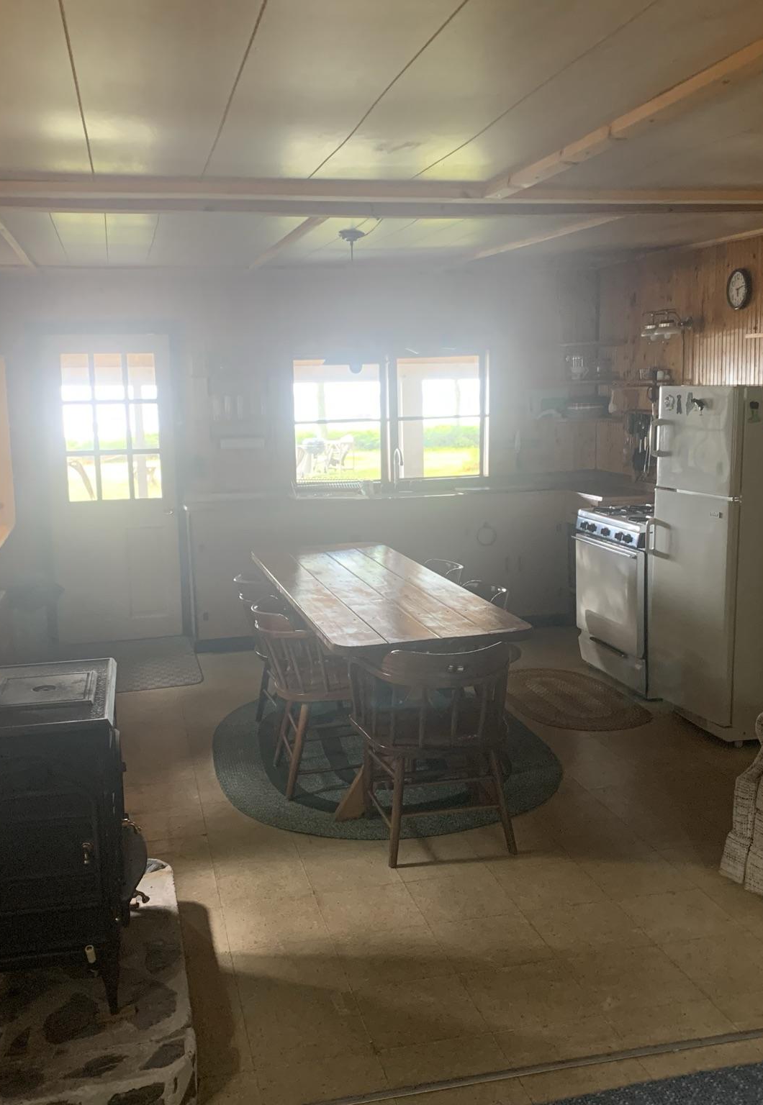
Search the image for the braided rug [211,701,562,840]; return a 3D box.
[{"bbox_3d":[-0.013,0.883,5.125,1.520,0.015,2.170,-3,9,-8],"label":"braided rug"}]

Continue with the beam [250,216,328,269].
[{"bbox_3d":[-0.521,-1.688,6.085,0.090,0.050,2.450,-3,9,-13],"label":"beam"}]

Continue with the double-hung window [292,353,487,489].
[{"bbox_3d":[0.073,-0.925,7.650,1.370,0.920,0.100,-3,9,-13],"label":"double-hung window"}]

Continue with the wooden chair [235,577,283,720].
[{"bbox_3d":[-0.396,0.465,5.167,0.530,0.760,0.560,-3,9,-13],"label":"wooden chair"}]

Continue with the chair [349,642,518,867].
[{"bbox_3d":[0.195,0.650,3.930,0.580,0.760,0.530,-3,9,-13],"label":"chair"}]

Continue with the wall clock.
[{"bbox_3d":[1.832,-1.357,5.679,0.045,0.220,0.220,-3,9,-13],"label":"wall clock"}]

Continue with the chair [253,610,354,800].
[{"bbox_3d":[-0.250,0.562,4.530,0.530,0.760,0.560,-3,9,-13],"label":"chair"}]

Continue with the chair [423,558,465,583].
[{"bbox_3d":[0.144,0.423,5.527,0.530,0.775,0.560,-3,9,-13],"label":"chair"}]

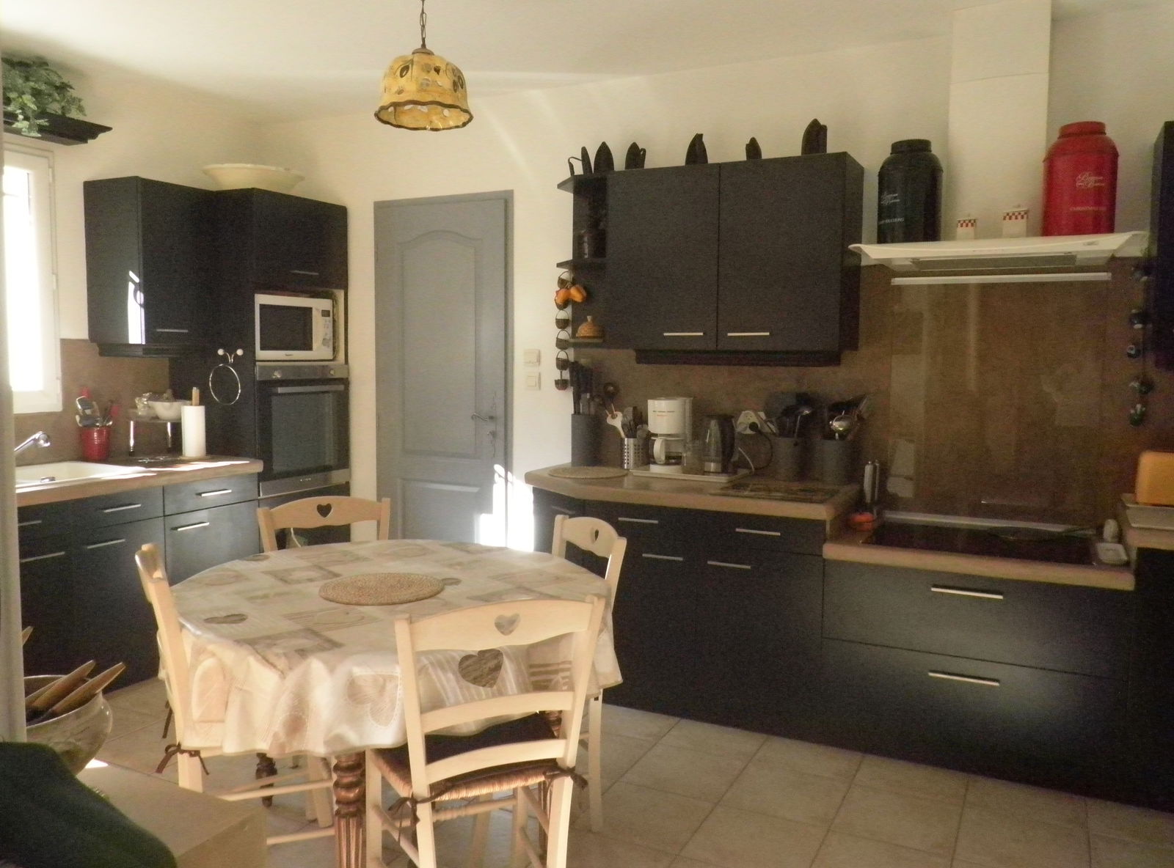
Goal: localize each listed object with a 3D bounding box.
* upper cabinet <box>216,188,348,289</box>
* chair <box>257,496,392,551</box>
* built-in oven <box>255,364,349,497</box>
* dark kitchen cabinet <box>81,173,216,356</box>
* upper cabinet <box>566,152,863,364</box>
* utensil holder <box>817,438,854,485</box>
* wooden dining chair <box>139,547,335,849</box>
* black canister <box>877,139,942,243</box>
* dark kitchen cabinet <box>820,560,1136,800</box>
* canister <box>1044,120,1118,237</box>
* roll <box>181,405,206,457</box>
[{"bbox_3d":[-1.568,-0.912,4.410,0.560,0.405,0.605,3,6,26],"label":"upper cabinet"},{"bbox_3d":[-0.766,0.651,2.950,0.440,0.850,0.450,-3,6,-34],"label":"chair"},{"bbox_3d":[-1.599,-0.046,4.534,0.550,0.606,0.602,3,5,26],"label":"built-in oven"},{"bbox_3d":[-1.940,-0.728,4.094,0.343,0.740,0.397,3,5,26],"label":"dark kitchen cabinet"},{"bbox_3d":[0.517,-0.663,3.620,1.037,0.731,0.309,3,5,26],"label":"upper cabinet"},{"bbox_3d":[0.954,0.106,3.510,0.130,0.166,0.130,3,6,26],"label":"utensil holder"},{"bbox_3d":[-0.865,0.704,2.334,0.460,0.845,0.430,-2,6,-28],"label":"wooden dining chair"},{"bbox_3d":[1.152,-0.858,3.273,0.210,0.360,0.210,-3,6,-34],"label":"black canister"},{"bbox_3d":[1.327,0.737,3.167,0.890,0.635,0.600,3,5,26],"label":"dark kitchen cabinet"},{"bbox_3d":[1.625,-0.843,3.013,0.215,0.375,0.215,2,5,12],"label":"canister"},{"bbox_3d":[-1.852,-0.019,4.307,0.120,0.238,0.120,1,5,0],"label":"roll"}]

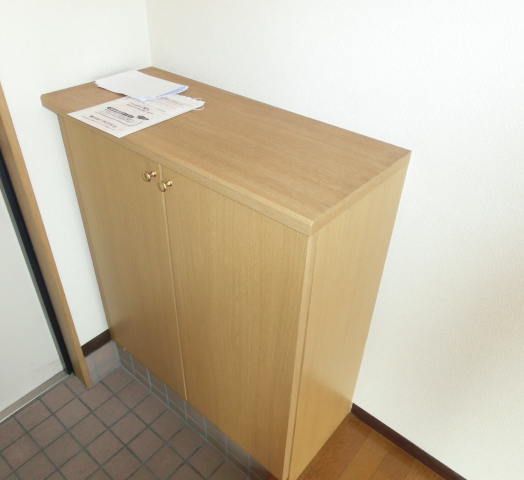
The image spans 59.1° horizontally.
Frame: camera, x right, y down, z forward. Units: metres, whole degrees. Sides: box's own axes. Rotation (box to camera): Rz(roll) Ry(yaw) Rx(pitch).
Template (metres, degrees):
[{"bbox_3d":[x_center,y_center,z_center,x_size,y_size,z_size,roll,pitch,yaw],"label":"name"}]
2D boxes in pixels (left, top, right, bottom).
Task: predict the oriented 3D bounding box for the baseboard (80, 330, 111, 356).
[{"bbox_3d":[-0.622,0.395,1.762,0.012,0.061,0.122,28,44,31],"label":"baseboard"}]

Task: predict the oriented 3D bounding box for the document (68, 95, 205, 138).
[{"bbox_3d":[-0.306,-0.332,1.157,0.205,0.009,0.282,26,43,29],"label":"document"}]

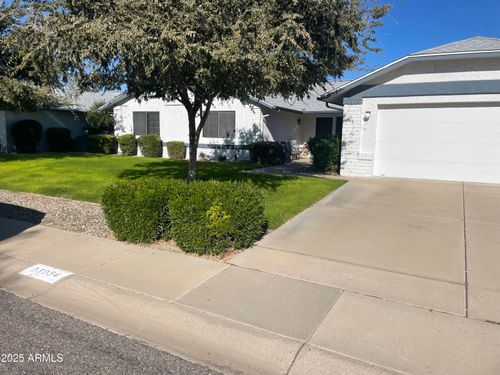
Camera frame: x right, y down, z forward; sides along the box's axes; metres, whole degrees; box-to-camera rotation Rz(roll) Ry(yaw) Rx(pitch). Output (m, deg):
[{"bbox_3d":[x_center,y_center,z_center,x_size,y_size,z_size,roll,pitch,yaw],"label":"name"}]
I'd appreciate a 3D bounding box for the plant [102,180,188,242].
[{"bbox_3d":[-1.755,0.361,6.379,1.280,0.910,1.220,5,10,28],"label":"plant"}]

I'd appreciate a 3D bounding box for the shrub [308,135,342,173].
[{"bbox_3d":[2.535,-1.092,12.168,1.200,1.210,1.200,5,10,28],"label":"shrub"}]

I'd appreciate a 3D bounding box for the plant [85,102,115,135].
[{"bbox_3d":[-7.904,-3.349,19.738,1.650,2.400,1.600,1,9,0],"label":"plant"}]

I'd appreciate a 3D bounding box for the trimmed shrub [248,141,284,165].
[{"bbox_3d":[0.679,-1.393,14.655,1.400,0.890,1.200,5,10,28],"label":"trimmed shrub"}]

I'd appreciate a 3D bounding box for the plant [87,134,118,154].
[{"bbox_3d":[-7.121,-2.095,18.206,1.500,0.960,1.200,5,10,28],"label":"plant"}]

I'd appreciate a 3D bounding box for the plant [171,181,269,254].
[{"bbox_3d":[-0.476,0.421,6.001,1.380,0.940,1.300,1,9,0],"label":"plant"}]

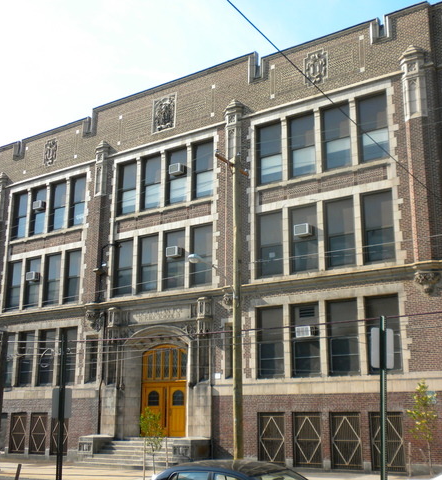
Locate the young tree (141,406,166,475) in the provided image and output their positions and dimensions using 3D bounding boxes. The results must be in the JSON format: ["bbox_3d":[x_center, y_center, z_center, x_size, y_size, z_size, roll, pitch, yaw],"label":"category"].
[{"bbox_3d":[-2.299,6.775,22.765,0.840,2.367,0.840,0,-15,0],"label":"young tree"}]

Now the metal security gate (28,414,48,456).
[{"bbox_3d":[-9.319,9.951,35.221,1.238,2.024,0.100,-10,-18,34],"label":"metal security gate"}]

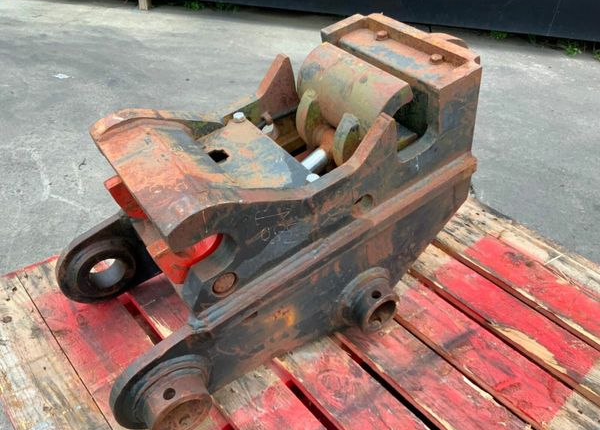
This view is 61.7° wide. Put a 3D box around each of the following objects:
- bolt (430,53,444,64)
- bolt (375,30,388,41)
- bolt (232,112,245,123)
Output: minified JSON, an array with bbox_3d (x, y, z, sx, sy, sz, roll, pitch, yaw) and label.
[{"bbox_3d":[0.250,-0.286,0.919,0.022,0.010,0.022,-29,46,-20],"label":"bolt"},{"bbox_3d":[0.166,-0.363,1.017,0.022,0.010,0.022,-29,46,-20],"label":"bolt"},{"bbox_3d":[-0.120,-0.190,0.978,0.022,0.010,0.022,-29,46,-20],"label":"bolt"}]

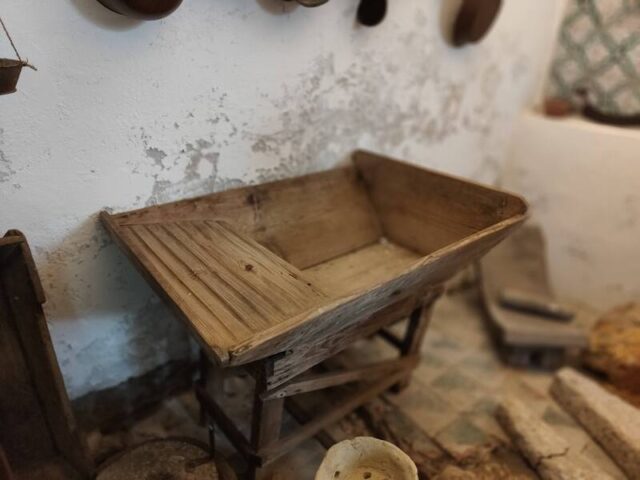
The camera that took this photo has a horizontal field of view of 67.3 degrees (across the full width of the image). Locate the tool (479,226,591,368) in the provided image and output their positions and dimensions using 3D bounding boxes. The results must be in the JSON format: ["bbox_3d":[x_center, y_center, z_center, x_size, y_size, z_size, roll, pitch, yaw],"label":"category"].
[{"bbox_3d":[0.951,0.245,2.259,0.381,0.452,0.552,3,25,-9],"label":"tool"}]

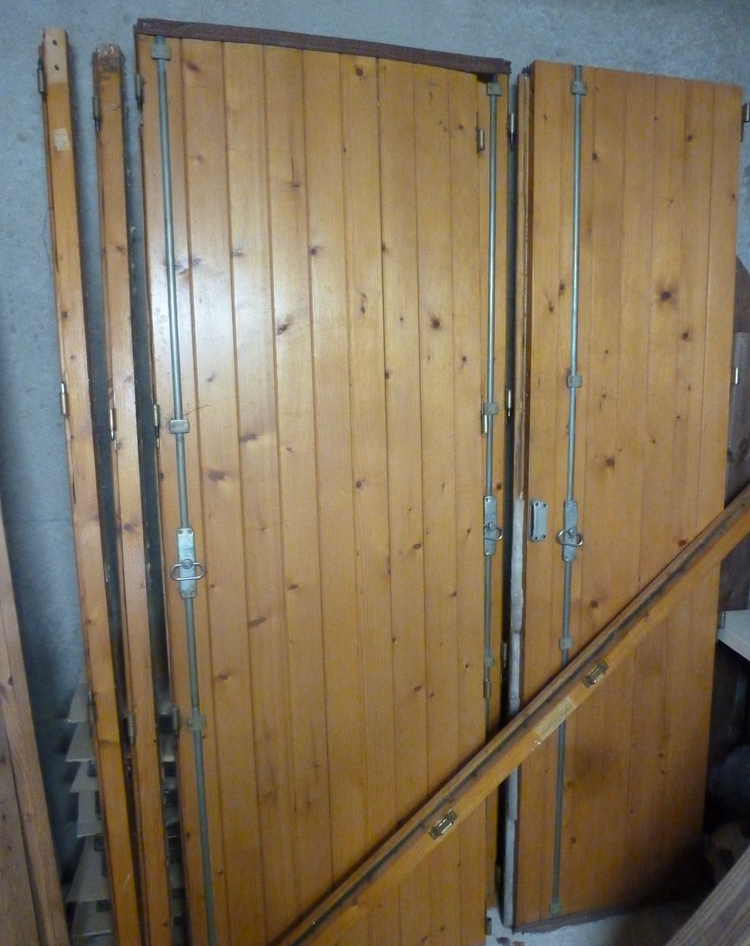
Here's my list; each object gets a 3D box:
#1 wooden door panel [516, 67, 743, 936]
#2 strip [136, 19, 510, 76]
[{"bbox_3d":[0.592,0.102,1.667,0.517,2.000,0.040,-1,6,-13],"label":"wooden door panel"},{"bbox_3d":[-0.079,-0.848,1.396,0.759,0.035,0.035,-3,6,-17],"label":"strip"}]

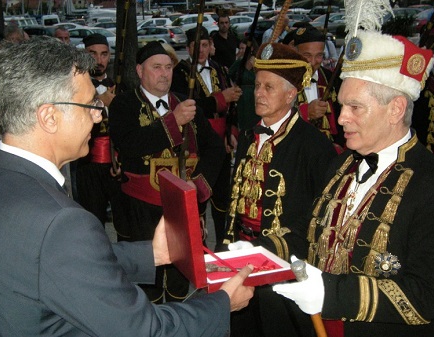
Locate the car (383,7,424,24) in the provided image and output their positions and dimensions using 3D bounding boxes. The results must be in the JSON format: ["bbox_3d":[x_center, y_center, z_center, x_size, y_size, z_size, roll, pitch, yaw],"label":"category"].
[{"bbox_3d":[12.021,-9.781,44.500,4.300,1.470,1.760,-15,17,-40],"label":"car"}]

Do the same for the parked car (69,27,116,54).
[{"bbox_3d":[-7.279,-7.390,39.500,4.400,1.460,1.760,9,18,43],"label":"parked car"}]

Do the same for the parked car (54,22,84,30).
[{"bbox_3d":[-11.710,-10.910,54.000,4.500,1.450,1.780,-11,15,-30],"label":"parked car"}]

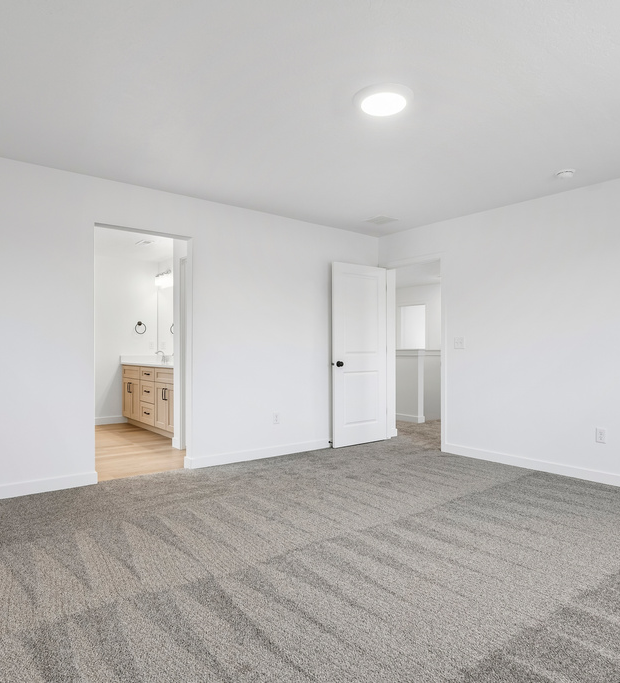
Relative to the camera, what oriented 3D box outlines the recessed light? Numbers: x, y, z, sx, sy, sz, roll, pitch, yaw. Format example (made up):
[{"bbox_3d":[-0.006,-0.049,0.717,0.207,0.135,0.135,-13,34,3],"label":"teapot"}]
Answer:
[{"bbox_3d":[0.402,-1.310,2.490,0.325,0.035,0.325,0,-1,0],"label":"recessed light"}]

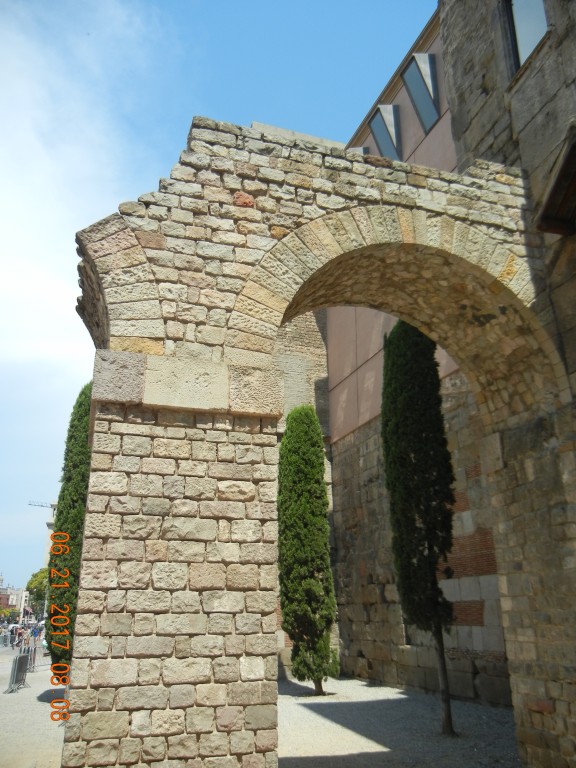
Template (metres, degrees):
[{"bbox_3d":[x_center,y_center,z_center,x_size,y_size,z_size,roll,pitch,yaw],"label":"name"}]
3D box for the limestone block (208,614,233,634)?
[{"bbox_3d":[-0.559,1.932,5.353,0.196,0.150,0.180,6,-21,-17],"label":"limestone block"}]

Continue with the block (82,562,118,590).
[{"bbox_3d":[-1.483,1.508,5.229,0.270,0.205,0.170,5,-21,-16],"label":"block"}]

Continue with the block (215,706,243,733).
[{"bbox_3d":[-0.434,2.370,4.738,0.192,0.153,0.200,6,-21,-17],"label":"block"}]

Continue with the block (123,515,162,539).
[{"bbox_3d":[-1.210,1.190,5.495,0.309,0.181,0.200,6,-21,-16],"label":"block"}]

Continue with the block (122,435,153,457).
[{"bbox_3d":[-1.298,0.552,5.702,0.239,0.173,0.200,6,-21,-16],"label":"block"}]

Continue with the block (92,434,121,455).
[{"bbox_3d":[-1.513,0.521,5.535,0.225,0.176,0.180,6,-21,-17],"label":"block"}]

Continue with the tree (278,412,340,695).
[{"bbox_3d":[0.578,4.277,18.055,1.400,7.450,1.400,0,-20,0],"label":"tree"}]

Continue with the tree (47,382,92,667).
[{"bbox_3d":[-5.174,3.817,17.447,1.450,7.950,1.450,0,-20,0],"label":"tree"}]

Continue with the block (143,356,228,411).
[{"bbox_3d":[-0.937,0.068,5.983,0.750,0.440,0.360,5,-21,-16],"label":"block"}]

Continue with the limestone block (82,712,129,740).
[{"bbox_3d":[-1.343,2.499,4.883,0.333,0.188,0.180,6,-21,-17],"label":"limestone block"}]

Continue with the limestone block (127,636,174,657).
[{"bbox_3d":[-0.986,1.864,4.731,0.334,0.135,0.200,6,-21,-17],"label":"limestone block"}]

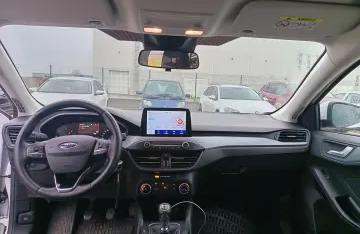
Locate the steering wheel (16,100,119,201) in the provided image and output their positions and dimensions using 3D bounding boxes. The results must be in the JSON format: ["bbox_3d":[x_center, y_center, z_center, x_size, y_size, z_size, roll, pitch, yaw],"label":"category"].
[{"bbox_3d":[-0.402,0.110,0.927,0.370,0.370,0.100,-3,-24,-6],"label":"steering wheel"}]

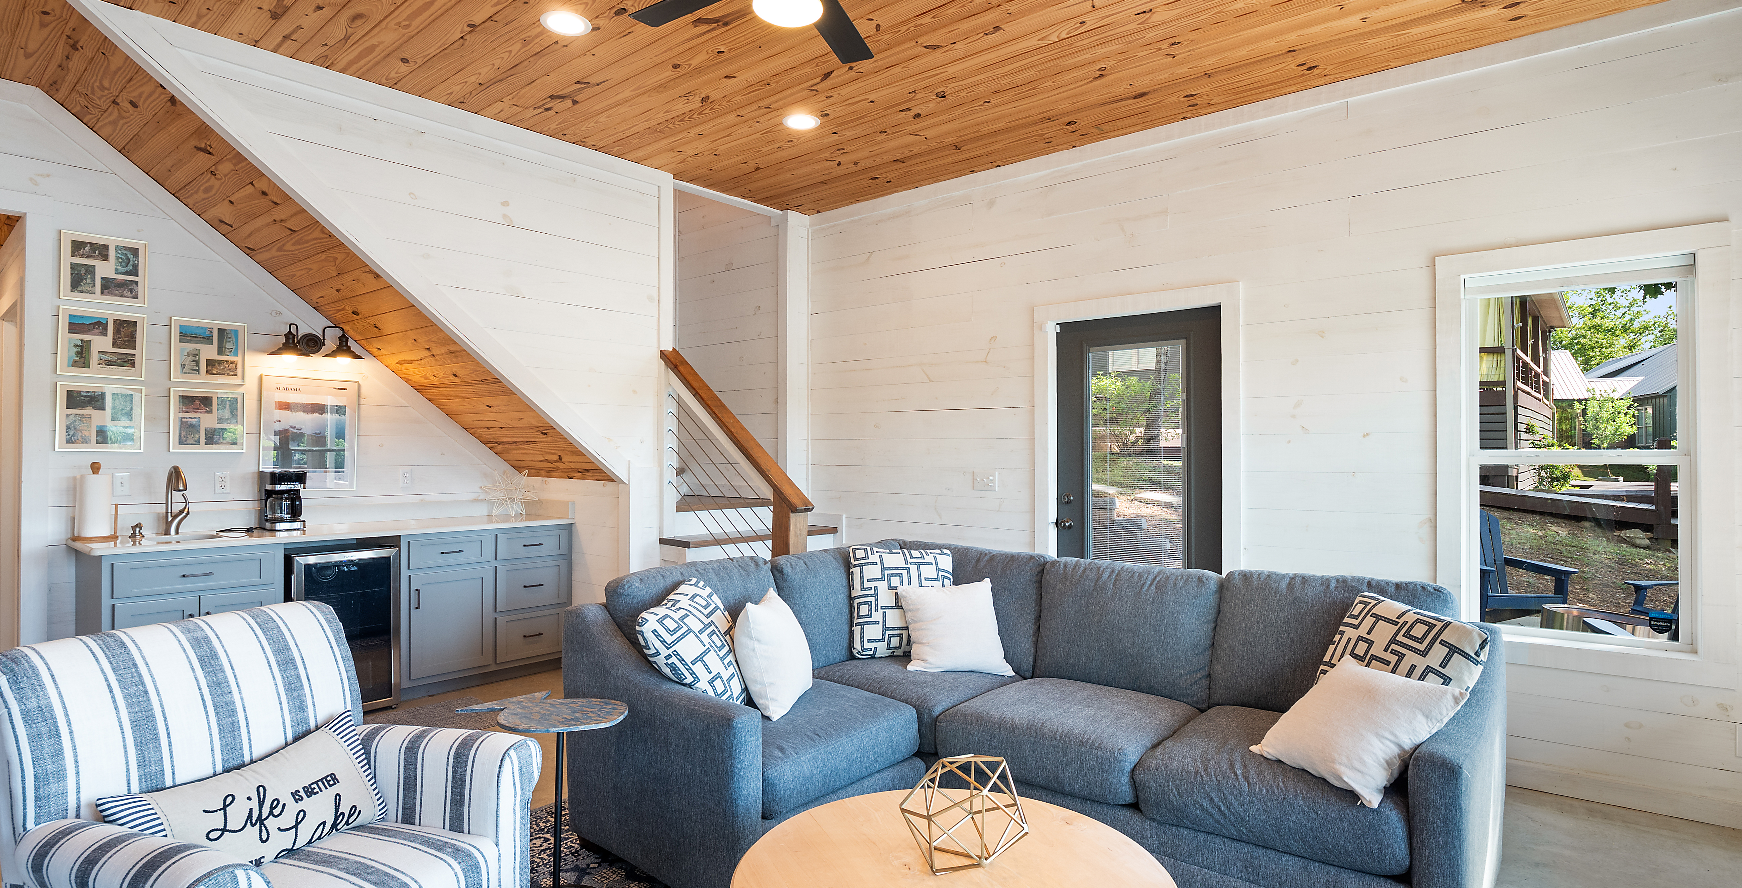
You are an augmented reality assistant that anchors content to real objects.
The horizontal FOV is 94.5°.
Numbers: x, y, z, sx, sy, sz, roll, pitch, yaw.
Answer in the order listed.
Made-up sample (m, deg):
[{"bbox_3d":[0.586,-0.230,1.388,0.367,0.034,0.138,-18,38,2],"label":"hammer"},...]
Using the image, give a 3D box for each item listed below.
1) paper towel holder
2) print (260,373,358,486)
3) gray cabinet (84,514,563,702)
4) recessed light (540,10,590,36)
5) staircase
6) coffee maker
[{"bbox_3d":[-3.441,0.255,3.572,0.155,0.345,0.155,0,-1,39],"label":"paper towel holder"},{"bbox_3d":[-3.077,-0.063,4.433,0.025,0.618,0.463,0,-1,39],"label":"print"},{"bbox_3d":[-2.761,0.918,4.334,0.640,0.915,2.160,0,-1,39],"label":"gray cabinet"},{"bbox_3d":[-1.187,-1.629,3.134,0.187,0.025,0.187,0,0,0],"label":"recessed light"},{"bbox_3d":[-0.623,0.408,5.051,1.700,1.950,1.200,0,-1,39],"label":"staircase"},{"bbox_3d":[-3.090,0.303,4.239,0.210,0.312,0.178,0,-1,39],"label":"coffee maker"}]

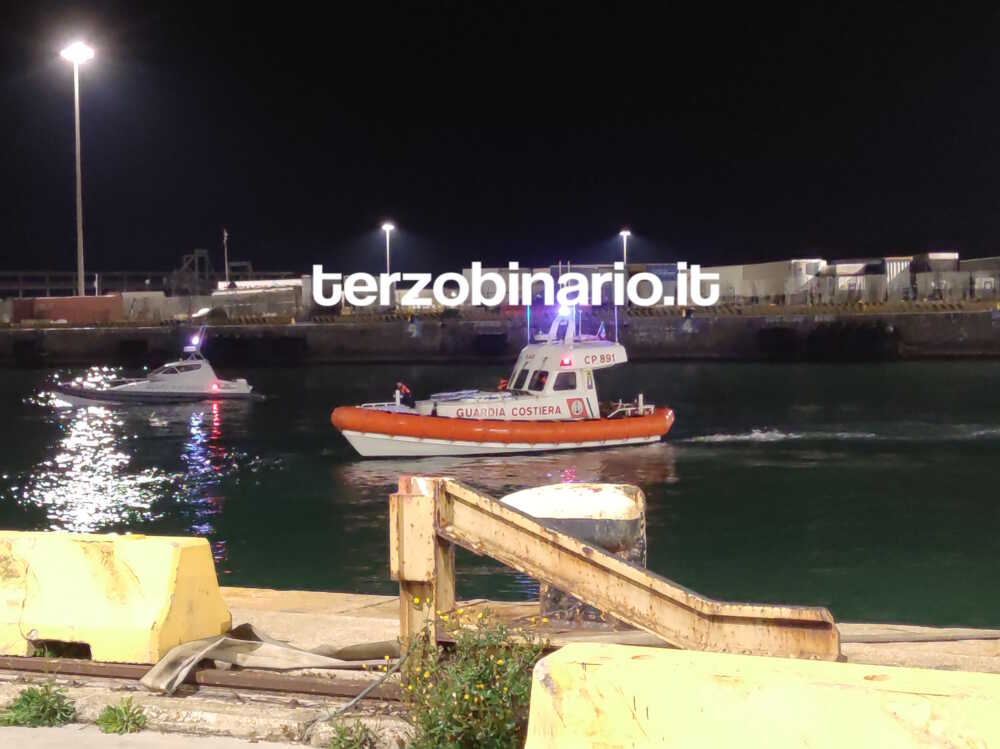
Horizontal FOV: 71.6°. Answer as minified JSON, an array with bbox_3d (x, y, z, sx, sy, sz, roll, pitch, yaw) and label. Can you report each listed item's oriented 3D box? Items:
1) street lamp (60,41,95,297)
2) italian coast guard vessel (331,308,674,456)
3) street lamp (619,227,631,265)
[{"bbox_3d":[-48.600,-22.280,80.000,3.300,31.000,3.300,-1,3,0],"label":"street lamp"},{"bbox_3d":[0.040,-0.020,25.100,12.000,5.100,4.000,-2,4,-20],"label":"italian coast guard vessel"},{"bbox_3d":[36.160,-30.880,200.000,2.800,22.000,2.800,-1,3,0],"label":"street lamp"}]

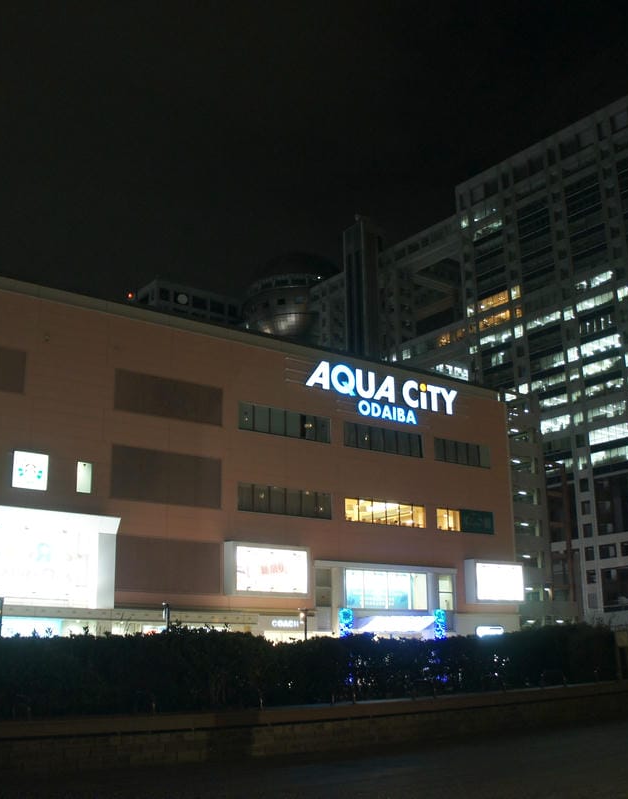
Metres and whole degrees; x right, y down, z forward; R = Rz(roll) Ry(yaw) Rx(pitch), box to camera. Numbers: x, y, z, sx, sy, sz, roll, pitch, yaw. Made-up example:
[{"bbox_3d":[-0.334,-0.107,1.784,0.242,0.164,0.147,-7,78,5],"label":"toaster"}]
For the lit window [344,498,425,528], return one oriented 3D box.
[{"bbox_3d":[5.092,7.981,62.928,7.630,1.588,0.200,11,-20,-35],"label":"lit window"}]

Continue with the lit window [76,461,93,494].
[{"bbox_3d":[-12.733,4.365,49.954,0.858,1.690,0.150,11,-20,-35],"label":"lit window"}]

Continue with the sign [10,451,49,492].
[{"bbox_3d":[-15.151,3.847,48.186,1.971,1.984,0.200,11,-20,-35],"label":"sign"}]

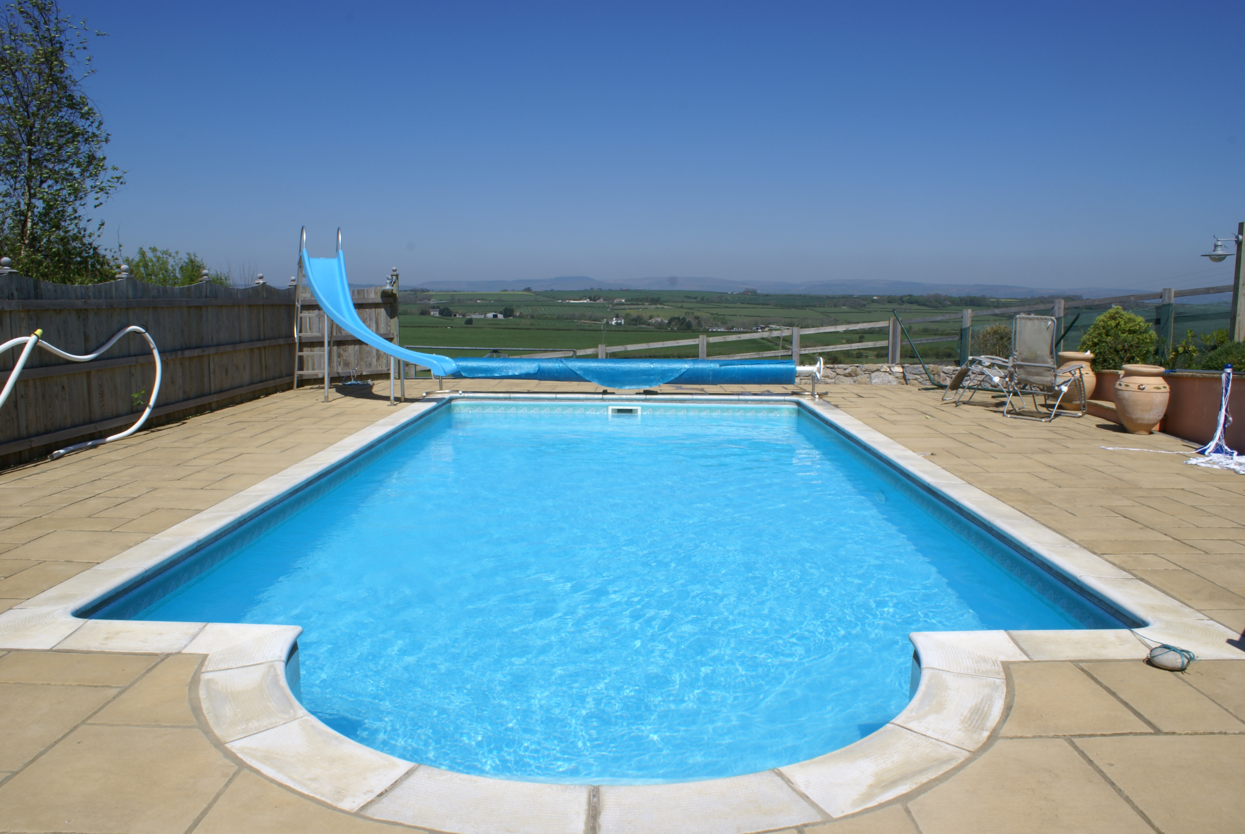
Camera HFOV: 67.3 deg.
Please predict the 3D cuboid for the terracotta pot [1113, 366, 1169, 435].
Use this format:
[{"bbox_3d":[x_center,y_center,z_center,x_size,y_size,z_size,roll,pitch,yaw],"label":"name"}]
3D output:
[{"bbox_3d":[5.254,-0.179,9.462,0.495,0.680,0.495,1,8,0],"label":"terracotta pot"}]

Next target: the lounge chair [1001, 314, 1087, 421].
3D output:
[{"bbox_3d":[4.806,-0.554,10.597,0.840,1.120,0.630,-6,10,-42],"label":"lounge chair"}]

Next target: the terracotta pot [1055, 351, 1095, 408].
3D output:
[{"bbox_3d":[5.481,-0.431,11.353,0.510,0.690,0.510,1,8,0],"label":"terracotta pot"}]

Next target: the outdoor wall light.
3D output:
[{"bbox_3d":[5.617,-1.572,8.750,0.360,0.250,0.265,1,8,0],"label":"outdoor wall light"}]

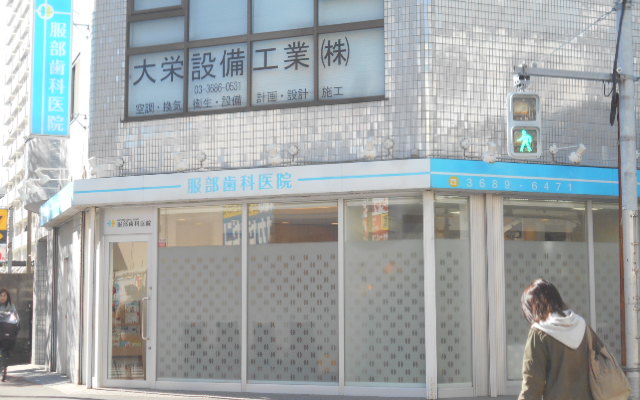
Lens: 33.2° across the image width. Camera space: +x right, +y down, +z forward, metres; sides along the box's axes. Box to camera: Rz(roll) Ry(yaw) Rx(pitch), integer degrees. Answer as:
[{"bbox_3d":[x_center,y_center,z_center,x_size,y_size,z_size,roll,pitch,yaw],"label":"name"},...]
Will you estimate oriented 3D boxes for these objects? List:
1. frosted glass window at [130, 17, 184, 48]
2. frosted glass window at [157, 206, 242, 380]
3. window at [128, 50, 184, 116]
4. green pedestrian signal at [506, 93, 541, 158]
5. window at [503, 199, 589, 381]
[{"bbox_3d":[-2.372,-2.441,15.631,0.926,0.372,0.080,-3,-7,23],"label":"frosted glass window"},{"bbox_3d":[-1.674,1.288,14.819,1.329,2.416,0.080,-3,-7,22],"label":"frosted glass window"},{"bbox_3d":[-2.374,-1.682,15.553,0.923,0.918,0.080,-3,-7,23],"label":"window"},{"bbox_3d":[2.100,-0.761,11.000,0.325,0.665,0.150,0,-6,-2],"label":"green pedestrian signal"},{"bbox_3d":[3.019,1.175,14.269,1.317,2.384,0.080,2,-6,-22],"label":"window"}]

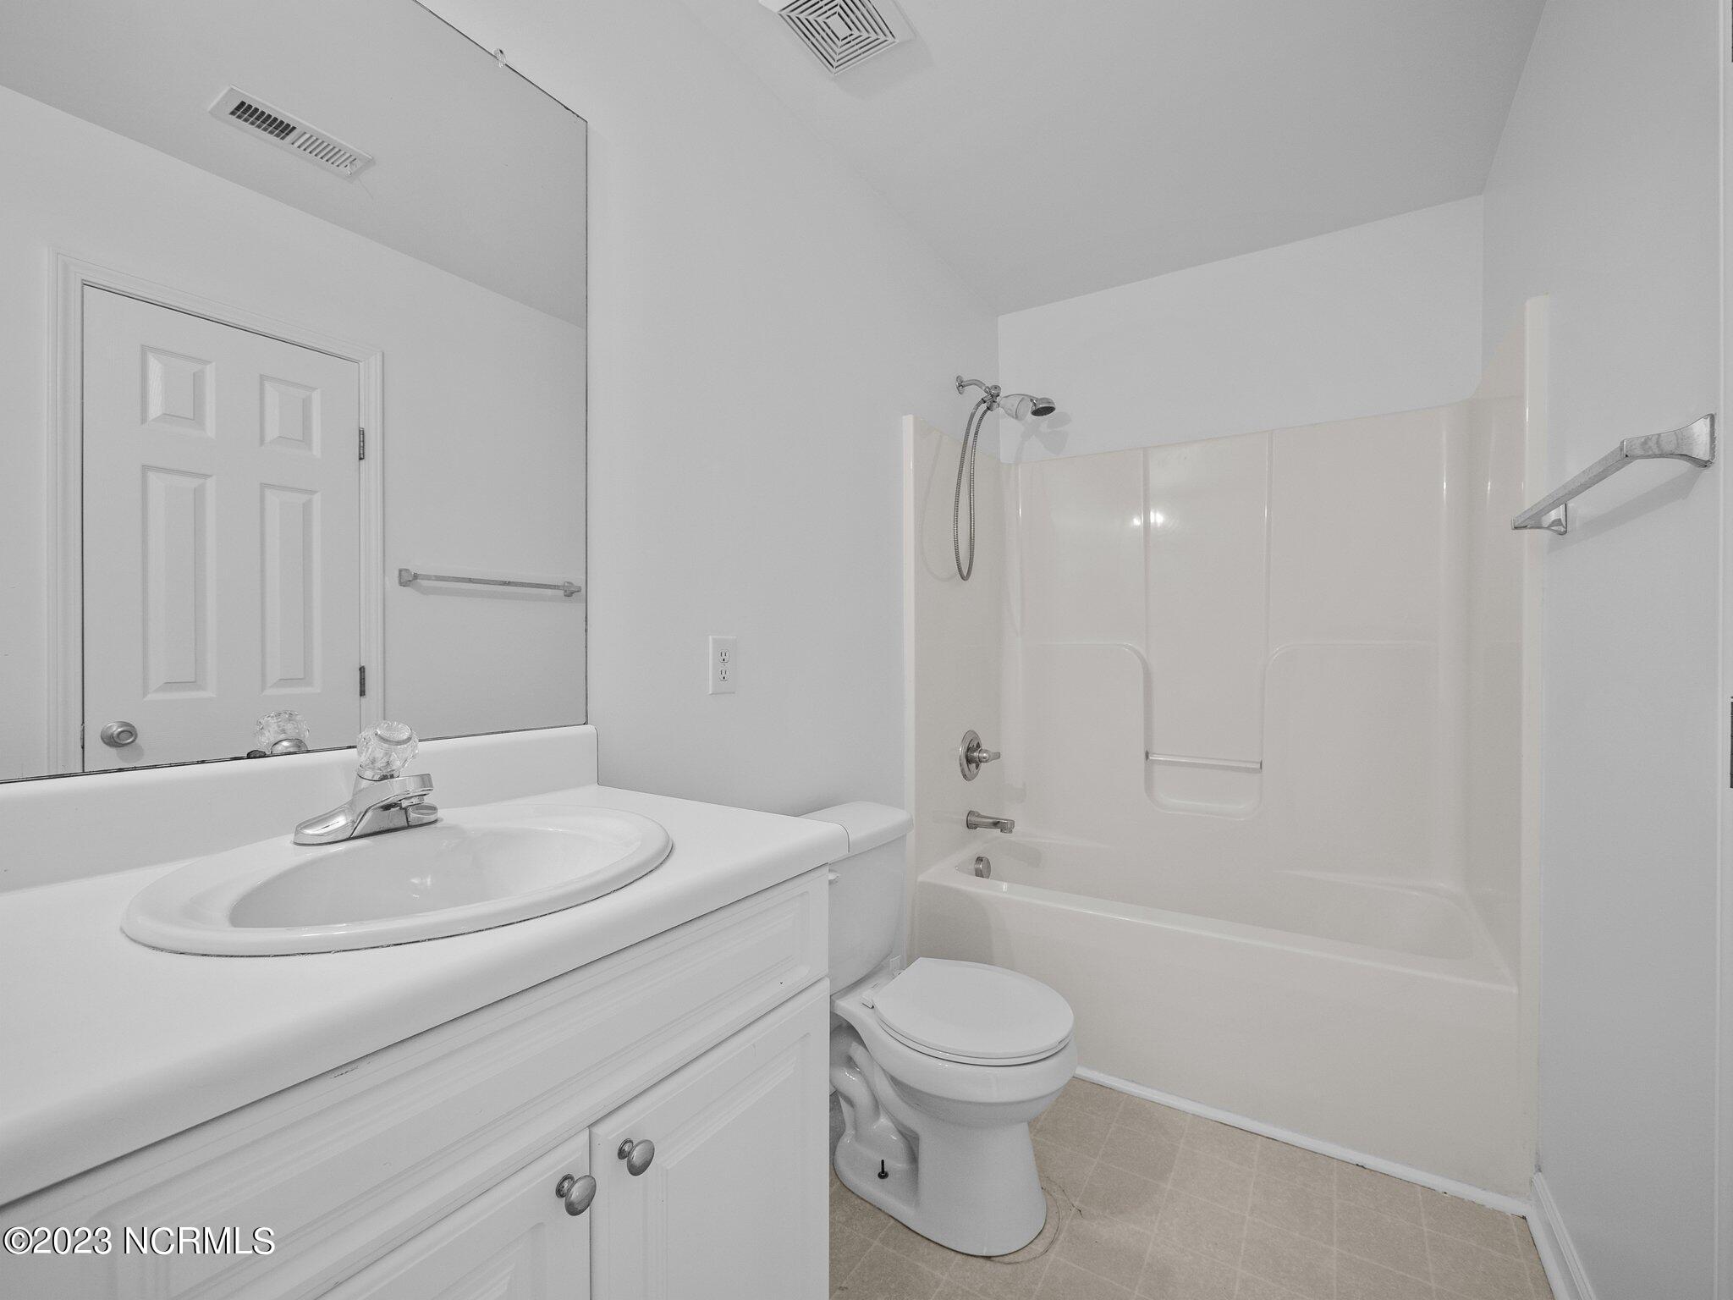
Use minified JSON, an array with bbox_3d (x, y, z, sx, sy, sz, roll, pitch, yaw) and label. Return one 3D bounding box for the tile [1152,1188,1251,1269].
[{"bbox_3d":[0.674,1.163,1.411,0.151,0.008,0.154,0,0,33],"label":"tile"}]

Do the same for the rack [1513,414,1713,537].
[{"bbox_3d":[1.114,-0.245,1.083,0.078,0.057,0.630,0,0,33],"label":"rack"}]

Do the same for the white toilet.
[{"bbox_3d":[0.117,0.797,1.564,0.690,0.727,0.460,0,0,33],"label":"white toilet"}]

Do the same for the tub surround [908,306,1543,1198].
[{"bbox_3d":[0.954,0.225,2.136,1.490,1.870,0.755,0,0,33],"label":"tub surround"}]

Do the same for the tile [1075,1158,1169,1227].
[{"bbox_3d":[0.549,1.163,1.493,0.151,0.008,0.154,0,0,33],"label":"tile"}]

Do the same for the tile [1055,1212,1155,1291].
[{"bbox_3d":[0.464,1.163,1.363,0.151,0.008,0.154,0,0,33],"label":"tile"}]

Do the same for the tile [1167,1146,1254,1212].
[{"bbox_3d":[0.759,1.163,1.541,0.151,0.008,0.154,0,0,33],"label":"tile"}]

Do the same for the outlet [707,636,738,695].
[{"bbox_3d":[-0.314,0.035,1.550,0.008,0.123,0.077,0,0,33],"label":"outlet"}]

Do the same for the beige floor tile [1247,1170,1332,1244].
[{"bbox_3d":[0.885,1.163,1.459,0.151,0.008,0.154,0,0,33],"label":"beige floor tile"}]

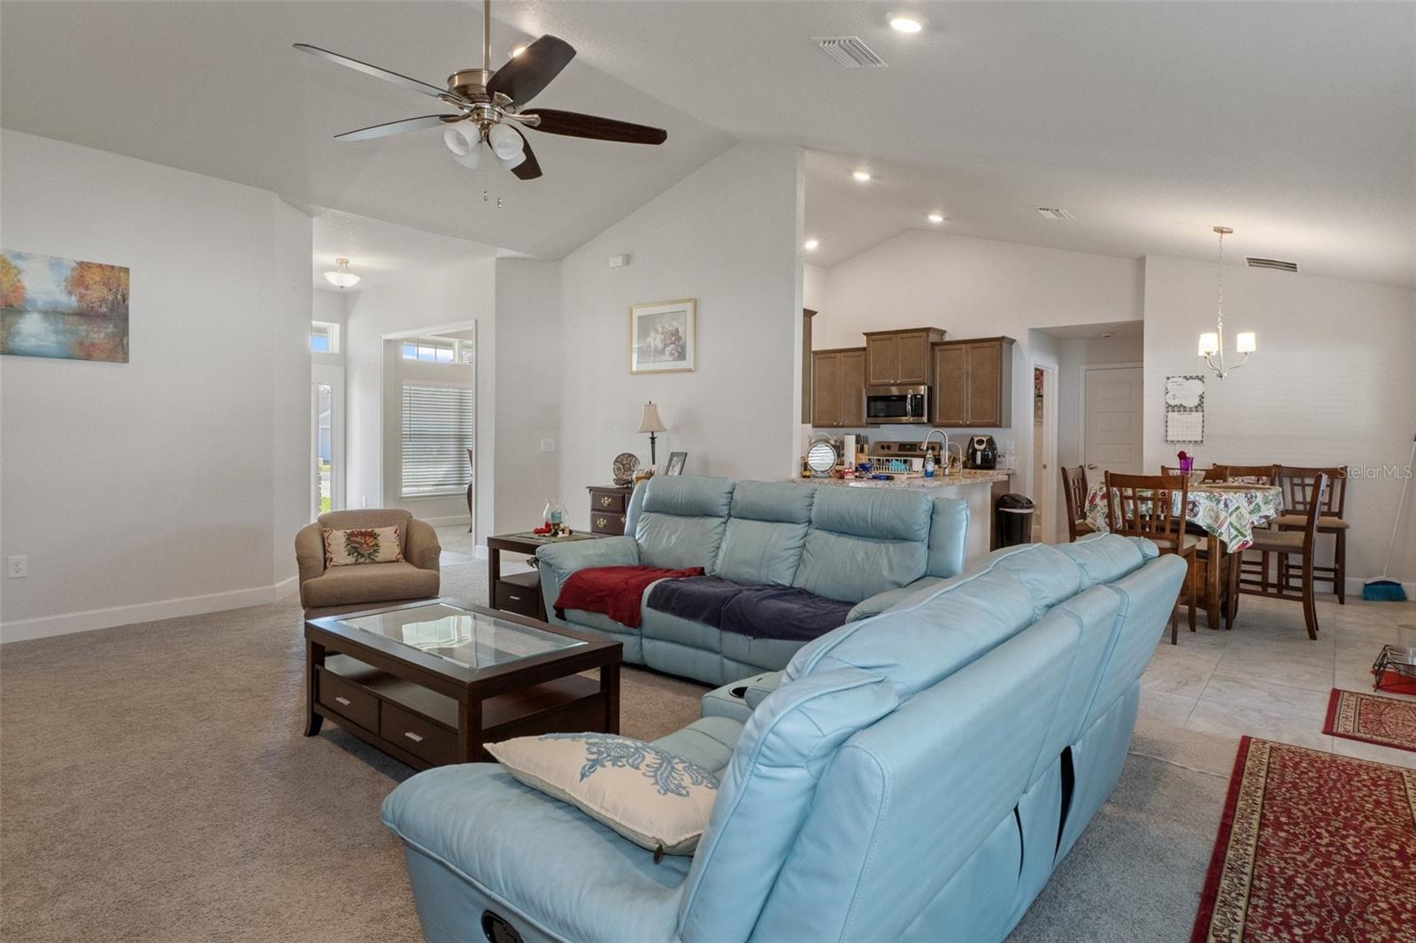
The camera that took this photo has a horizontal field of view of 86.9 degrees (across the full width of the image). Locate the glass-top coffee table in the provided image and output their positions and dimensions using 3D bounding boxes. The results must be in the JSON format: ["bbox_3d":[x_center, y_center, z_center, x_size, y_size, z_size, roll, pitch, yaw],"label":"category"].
[{"bbox_3d":[-0.940,0.827,2.801,1.140,0.457,0.613,2,3,40],"label":"glass-top coffee table"}]

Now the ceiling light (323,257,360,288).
[{"bbox_3d":[-3.575,-1.934,7.300,0.360,0.310,0.360,2,3,40],"label":"ceiling light"}]

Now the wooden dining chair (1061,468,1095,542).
[{"bbox_3d":[2.892,0.489,5.436,0.520,1.030,0.450,2,3,40],"label":"wooden dining chair"}]

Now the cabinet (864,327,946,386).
[{"bbox_3d":[2.300,-1.296,8.710,0.810,0.625,0.460,2,3,40],"label":"cabinet"}]

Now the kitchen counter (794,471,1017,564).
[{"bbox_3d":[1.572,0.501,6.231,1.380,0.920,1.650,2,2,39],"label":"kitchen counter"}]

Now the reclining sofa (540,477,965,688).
[{"bbox_3d":[0.154,0.552,4.117,2.220,1.000,0.990,2,2,39],"label":"reclining sofa"}]

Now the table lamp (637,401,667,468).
[{"bbox_3d":[-0.471,-0.216,6.229,0.260,0.740,0.260,1,2,0],"label":"table lamp"}]

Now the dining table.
[{"bbox_3d":[3.396,0.558,5.346,1.110,0.920,1.110,2,2,39],"label":"dining table"}]

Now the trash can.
[{"bbox_3d":[2.552,0.591,6.169,0.300,0.760,0.380,2,2,39],"label":"trash can"}]

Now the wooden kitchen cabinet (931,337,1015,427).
[{"bbox_3d":[2.932,-0.961,8.277,0.780,0.945,0.370,2,3,40],"label":"wooden kitchen cabinet"}]

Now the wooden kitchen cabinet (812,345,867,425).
[{"bbox_3d":[1.740,-1.037,9.321,0.780,0.960,0.350,2,2,39],"label":"wooden kitchen cabinet"}]

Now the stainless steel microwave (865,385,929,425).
[{"bbox_3d":[2.306,-0.788,8.798,0.765,0.420,0.400,2,2,39],"label":"stainless steel microwave"}]

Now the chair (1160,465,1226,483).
[{"bbox_3d":[3.736,0.485,5.828,0.450,1.030,0.520,2,3,40],"label":"chair"}]

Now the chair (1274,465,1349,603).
[{"bbox_3d":[4.874,0.471,6.049,0.460,1.050,0.530,2,2,39],"label":"chair"}]

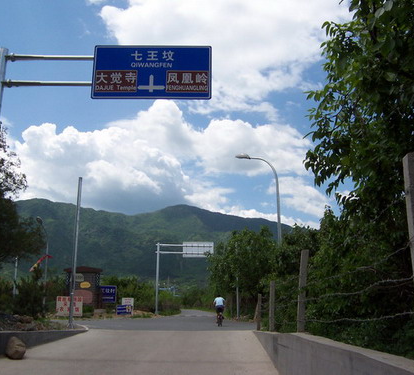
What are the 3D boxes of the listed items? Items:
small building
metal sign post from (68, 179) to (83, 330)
[{"bbox_3d":[-11.129,9.078,43.044,3.535,3.842,3.100,2,-13,-9],"label":"small building"},{"bbox_3d":[-5.329,2.561,19.402,0.280,6.110,0.280,0,-13,0],"label":"metal sign post"}]

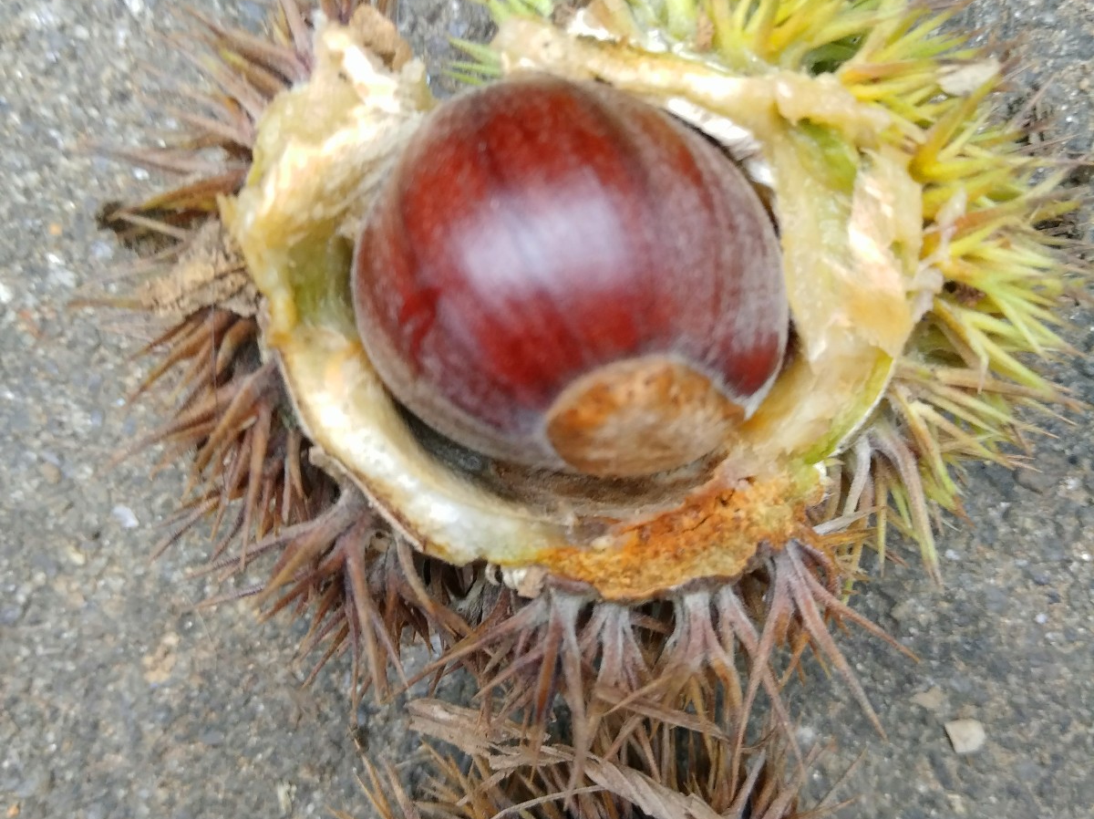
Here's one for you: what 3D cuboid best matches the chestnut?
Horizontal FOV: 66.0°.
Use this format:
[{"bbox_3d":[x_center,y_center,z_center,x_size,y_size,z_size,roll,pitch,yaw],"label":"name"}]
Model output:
[{"bbox_3d":[0.002,-0.011,0.069,0.034,0.031,0.032,-15,52,-7],"label":"chestnut"}]

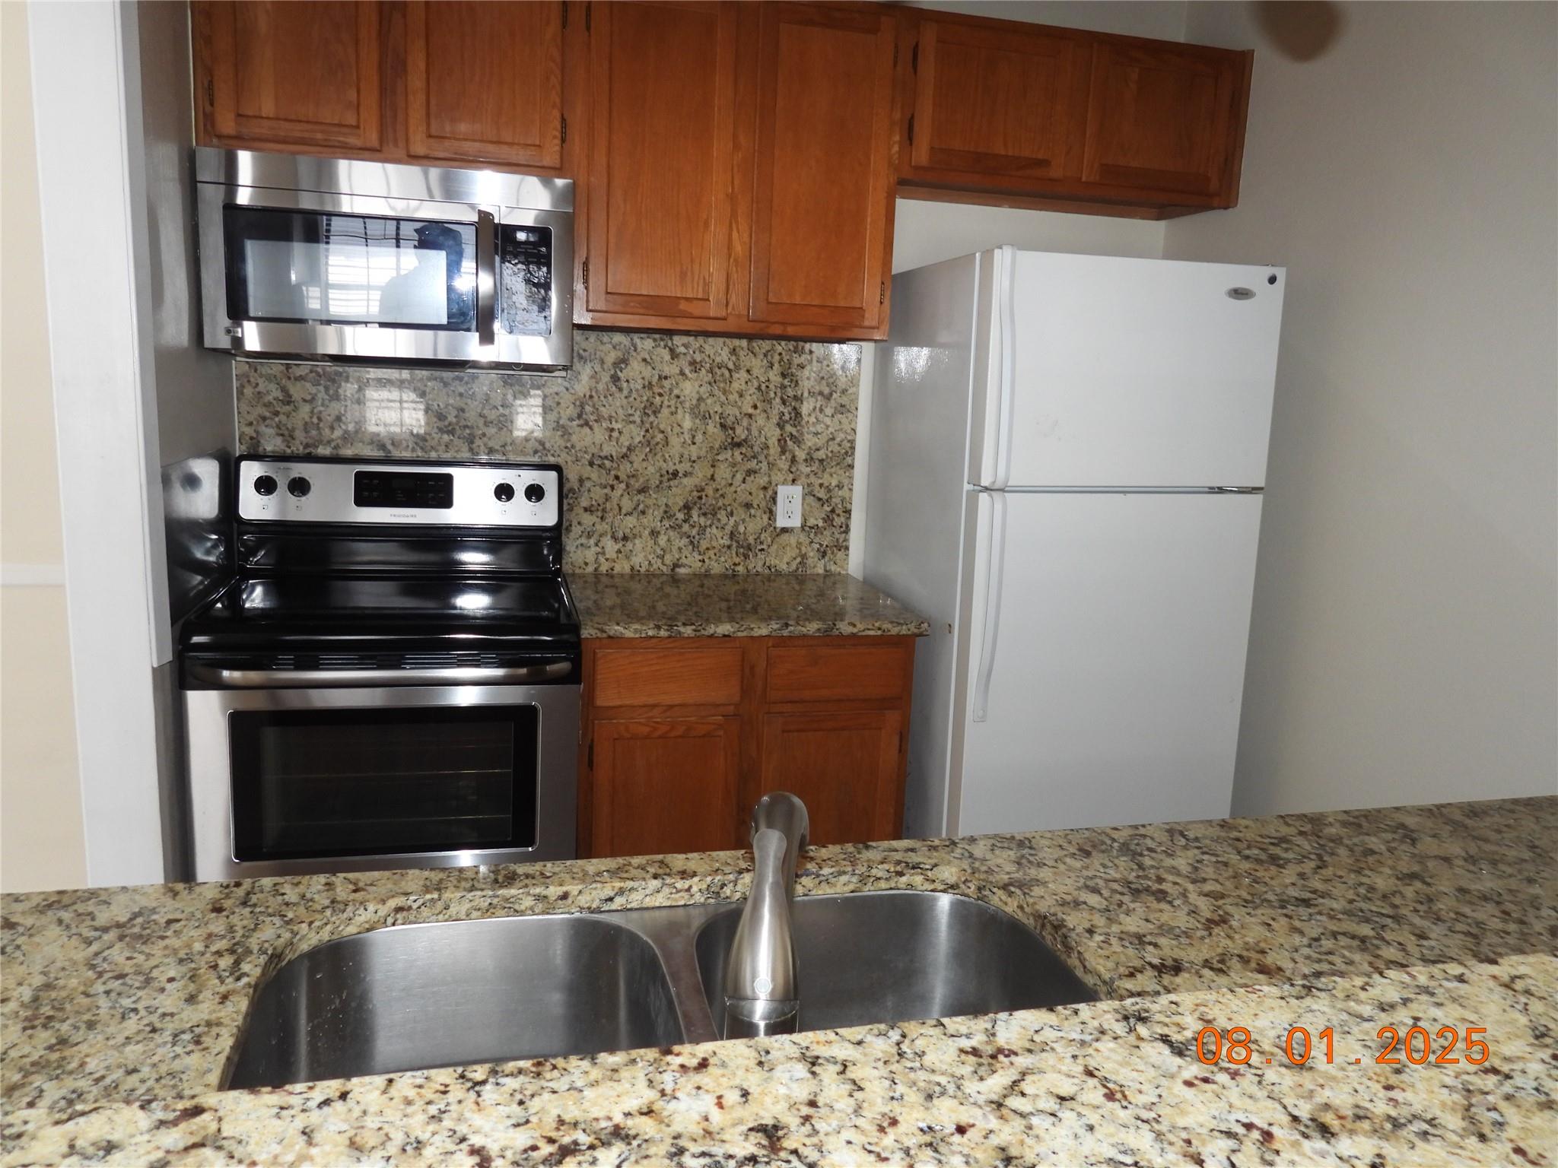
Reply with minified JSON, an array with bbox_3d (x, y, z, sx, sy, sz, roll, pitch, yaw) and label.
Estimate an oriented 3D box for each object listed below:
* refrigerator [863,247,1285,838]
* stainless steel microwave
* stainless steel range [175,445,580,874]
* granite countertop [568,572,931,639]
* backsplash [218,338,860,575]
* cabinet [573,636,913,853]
[{"bbox_3d":[0.674,0.103,2.742,0.708,1.714,0.735,0,10,-14],"label":"refrigerator"},{"bbox_3d":[-0.865,-0.713,2.477,0.758,0.410,0.405,0,10,-14],"label":"stainless steel microwave"},{"bbox_3d":[-0.864,0.346,2.490,0.760,1.214,0.670,0,10,-14],"label":"stainless steel range"},{"bbox_3d":[-0.114,0.051,2.668,0.776,0.038,0.657,0,10,-14],"label":"granite countertop"},{"bbox_3d":[-0.555,-0.337,2.841,1.576,0.640,0.023,0,10,-14],"label":"backsplash"},{"bbox_3d":[-0.143,0.499,2.755,0.761,0.876,0.625,0,10,-14],"label":"cabinet"}]

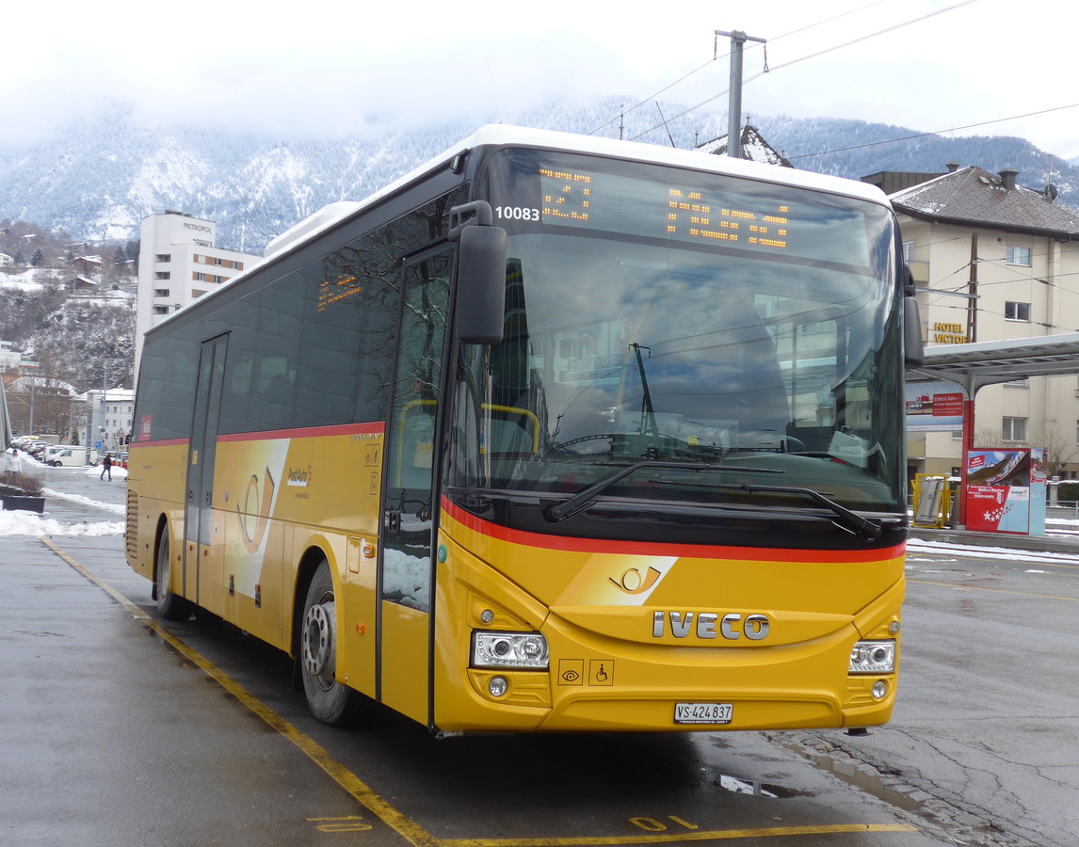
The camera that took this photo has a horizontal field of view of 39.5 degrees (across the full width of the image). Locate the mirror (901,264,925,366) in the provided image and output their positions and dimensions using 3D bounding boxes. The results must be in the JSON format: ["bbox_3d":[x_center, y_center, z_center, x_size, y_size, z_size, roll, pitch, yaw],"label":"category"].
[{"bbox_3d":[1.985,-0.584,8.267,0.220,0.520,0.200,5,-3,-34],"label":"mirror"}]

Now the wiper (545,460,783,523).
[{"bbox_3d":[0.620,0.335,7.142,1.220,0.280,0.130,4,-3,-22],"label":"wiper"}]

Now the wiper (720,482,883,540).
[{"bbox_3d":[1.217,0.417,7.386,1.100,0.240,0.130,4,-3,-22],"label":"wiper"}]

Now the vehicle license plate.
[{"bbox_3d":[0.787,1.380,7.169,0.310,0.090,0.020,4,-3,-22],"label":"vehicle license plate"}]

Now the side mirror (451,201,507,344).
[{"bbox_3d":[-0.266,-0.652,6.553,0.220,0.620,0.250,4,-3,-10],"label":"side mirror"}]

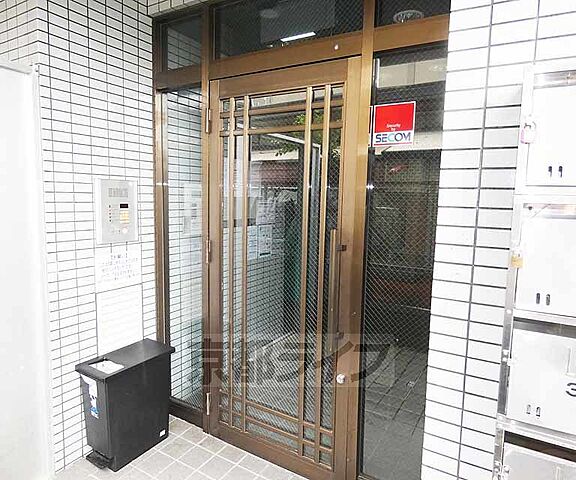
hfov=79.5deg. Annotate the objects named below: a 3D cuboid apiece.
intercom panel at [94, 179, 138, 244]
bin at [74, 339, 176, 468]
[{"bbox_3d":[-0.987,-0.163,2.020,0.030,0.364,0.248,6,8,33],"label":"intercom panel"},{"bbox_3d":[-0.922,0.952,2.030,0.275,0.565,0.437,5,8,32],"label":"bin"}]

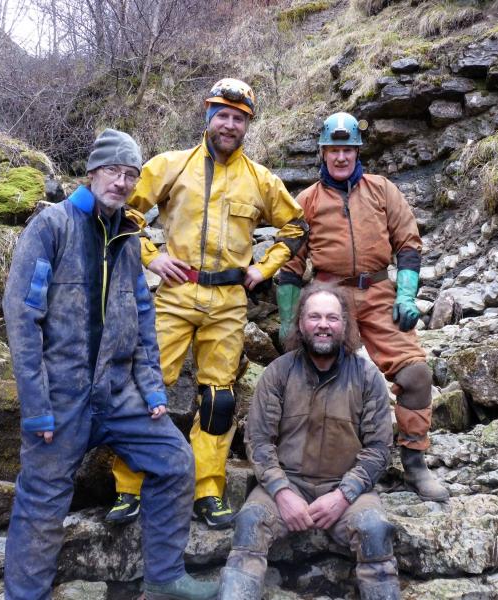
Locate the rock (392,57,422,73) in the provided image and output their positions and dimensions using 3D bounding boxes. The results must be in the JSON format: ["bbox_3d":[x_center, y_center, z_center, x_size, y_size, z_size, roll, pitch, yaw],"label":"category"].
[{"bbox_3d":[1.716,-2.565,7.300,0.330,0.170,0.280,0,3,6],"label":"rock"}]

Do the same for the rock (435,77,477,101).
[{"bbox_3d":[2.105,-2.146,6.800,0.420,0.230,0.360,0,3,9],"label":"rock"}]

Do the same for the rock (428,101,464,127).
[{"bbox_3d":[2.122,-2.004,7.200,0.350,0.260,0.300,0,2,11],"label":"rock"}]

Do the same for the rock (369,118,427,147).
[{"bbox_3d":[1.396,-1.575,6.300,0.560,0.260,0.400,0,3,6],"label":"rock"}]

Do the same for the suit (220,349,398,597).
[{"bbox_3d":[0.200,0.570,2.220,0.580,0.830,0.600,0,2,7],"label":"suit"}]

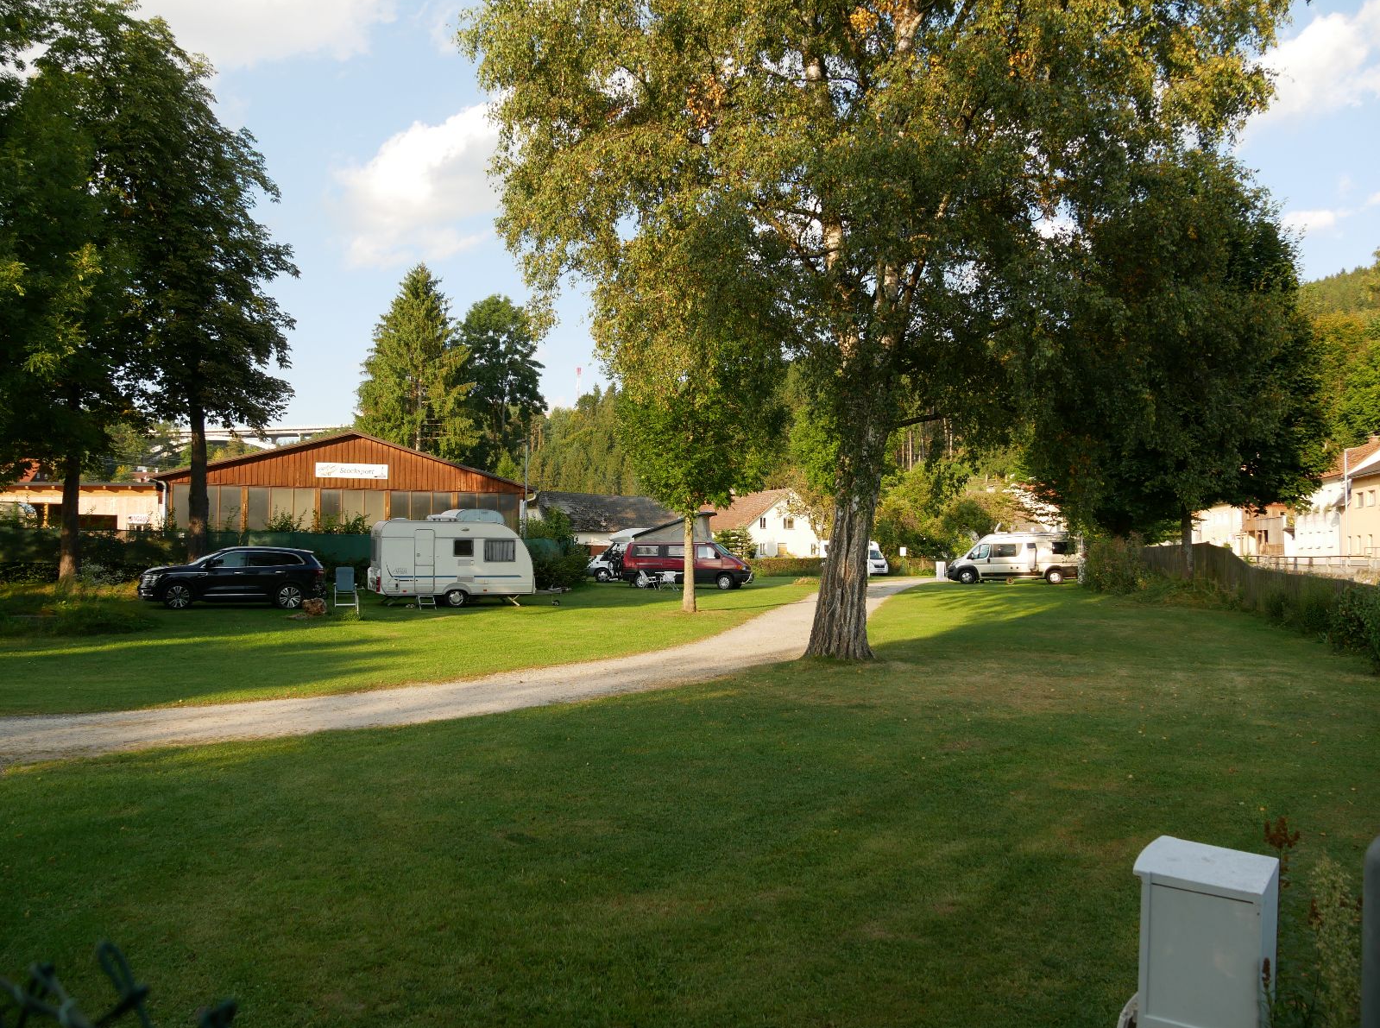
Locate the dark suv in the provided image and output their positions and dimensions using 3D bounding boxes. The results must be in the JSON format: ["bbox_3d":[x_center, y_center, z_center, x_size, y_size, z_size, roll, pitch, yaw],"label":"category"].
[{"bbox_3d":[-12.150,1.729,29.789,4.670,1.680,1.860,1,-3,-25],"label":"dark suv"}]

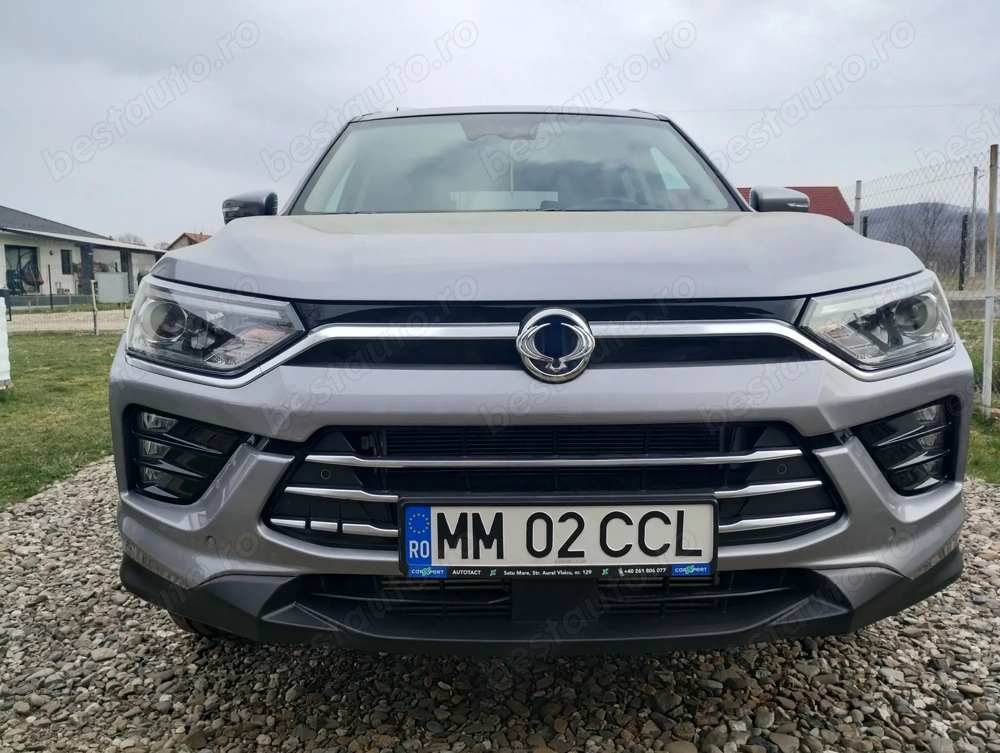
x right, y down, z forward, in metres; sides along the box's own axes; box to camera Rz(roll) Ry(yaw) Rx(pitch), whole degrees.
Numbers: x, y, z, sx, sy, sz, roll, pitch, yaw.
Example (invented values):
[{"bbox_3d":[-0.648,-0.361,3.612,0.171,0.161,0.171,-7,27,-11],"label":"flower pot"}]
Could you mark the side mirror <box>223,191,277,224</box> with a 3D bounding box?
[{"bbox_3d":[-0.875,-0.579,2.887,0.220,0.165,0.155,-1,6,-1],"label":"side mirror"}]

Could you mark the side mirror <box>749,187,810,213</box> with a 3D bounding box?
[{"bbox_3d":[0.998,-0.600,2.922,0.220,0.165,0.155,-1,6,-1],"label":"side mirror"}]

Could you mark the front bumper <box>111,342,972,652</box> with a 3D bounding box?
[{"bbox_3d":[0.095,0.188,1.610,1.830,0.520,0.520,-1,6,-1],"label":"front bumper"}]

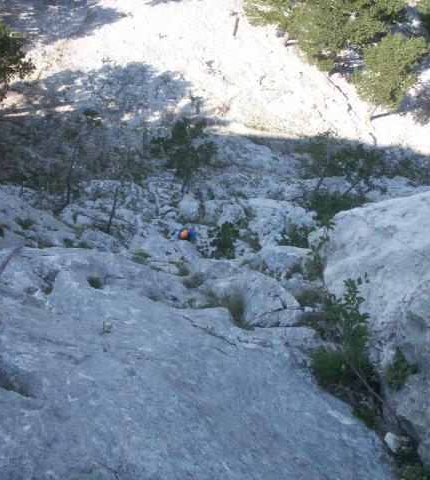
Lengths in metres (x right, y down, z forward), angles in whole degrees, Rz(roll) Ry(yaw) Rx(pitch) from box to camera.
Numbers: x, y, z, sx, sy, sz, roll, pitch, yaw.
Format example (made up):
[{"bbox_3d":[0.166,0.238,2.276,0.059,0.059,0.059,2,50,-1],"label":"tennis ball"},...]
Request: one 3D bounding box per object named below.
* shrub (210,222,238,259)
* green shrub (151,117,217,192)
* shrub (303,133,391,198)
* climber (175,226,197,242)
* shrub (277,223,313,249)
[{"bbox_3d":[0.289,0.015,20.800,0.900,1.150,0.900,5,56,-2],"label":"shrub"},{"bbox_3d":[-1.092,-3.026,24.500,2.300,2.800,2.200,5,56,-2],"label":"green shrub"},{"bbox_3d":[4.864,-2.777,25.500,3.200,2.400,2.300,5,56,-2],"label":"shrub"},{"bbox_3d":[-0.890,0.015,21.000,0.660,1.600,0.550,5,56,-2],"label":"climber"},{"bbox_3d":[2.448,-0.106,20.800,1.050,0.850,0.900,5,56,-2],"label":"shrub"}]

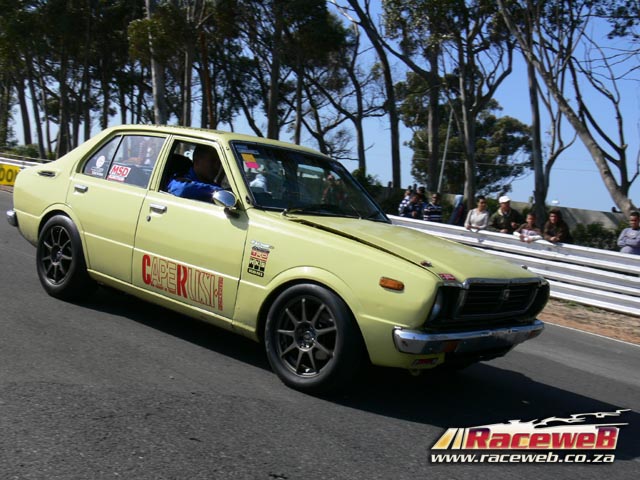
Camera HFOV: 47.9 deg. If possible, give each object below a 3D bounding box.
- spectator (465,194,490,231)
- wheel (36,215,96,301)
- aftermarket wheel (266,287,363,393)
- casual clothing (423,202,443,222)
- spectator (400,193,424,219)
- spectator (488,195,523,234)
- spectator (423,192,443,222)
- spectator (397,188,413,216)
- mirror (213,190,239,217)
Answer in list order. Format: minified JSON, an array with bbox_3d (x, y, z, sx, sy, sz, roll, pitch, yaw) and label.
[{"bbox_3d":[2.826,-0.020,13.256,0.470,1.630,0.420,11,5,33],"label":"spectator"},{"bbox_3d":[-1.854,0.119,5.326,0.561,0.561,0.190,12,5,37],"label":"wheel"},{"bbox_3d":[-0.009,0.515,3.881,0.561,0.561,0.190,13,5,42],"label":"aftermarket wheel"},{"bbox_3d":[2.478,-0.506,16.223,0.500,0.660,0.300,10,4,23],"label":"casual clothing"},{"bbox_3d":[1.991,-0.248,16.356,0.500,1.650,0.380,11,4,26],"label":"spectator"},{"bbox_3d":[3.228,0.034,12.958,0.570,1.700,0.450,11,5,29],"label":"spectator"},{"bbox_3d":[2.447,-0.216,16.257,0.500,1.680,0.350,10,4,23],"label":"spectator"},{"bbox_3d":[1.902,-0.395,17.357,0.500,1.680,0.350,11,5,29],"label":"spectator"},{"bbox_3d":[-0.543,-0.210,4.147,0.095,0.130,0.140,13,6,43],"label":"mirror"}]

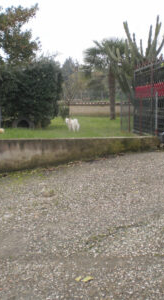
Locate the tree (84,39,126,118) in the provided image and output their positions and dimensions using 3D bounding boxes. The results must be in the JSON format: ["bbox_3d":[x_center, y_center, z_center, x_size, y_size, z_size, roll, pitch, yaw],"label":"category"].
[{"bbox_3d":[1.230,-3.050,18.200,2.150,3.500,2.100,-1,7,0],"label":"tree"}]

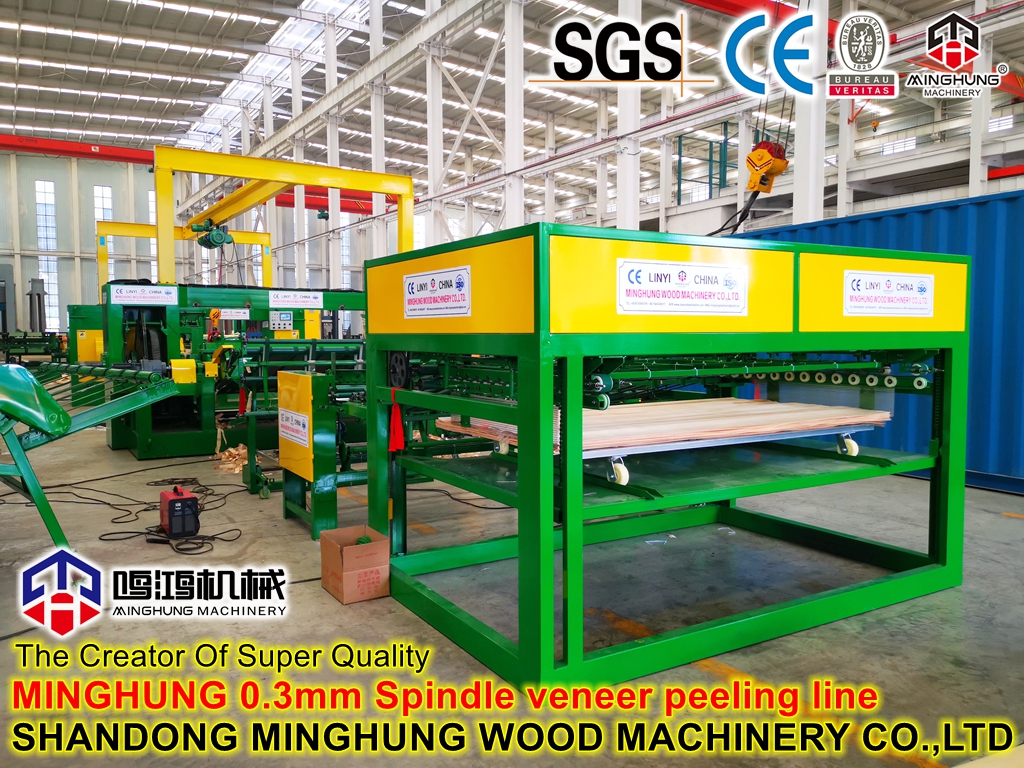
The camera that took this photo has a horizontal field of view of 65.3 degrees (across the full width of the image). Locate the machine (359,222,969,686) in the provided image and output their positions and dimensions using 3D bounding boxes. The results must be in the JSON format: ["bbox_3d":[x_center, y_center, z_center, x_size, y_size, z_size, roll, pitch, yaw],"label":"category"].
[{"bbox_3d":[0.925,0.239,4.895,3.064,2.000,1.984,-3,4,-31],"label":"machine"}]

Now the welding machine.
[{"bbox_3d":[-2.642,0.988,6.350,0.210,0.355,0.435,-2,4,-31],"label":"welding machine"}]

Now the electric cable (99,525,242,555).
[{"bbox_3d":[-2.630,1.160,6.090,1.070,0.045,0.870,0,4,0],"label":"electric cable"}]

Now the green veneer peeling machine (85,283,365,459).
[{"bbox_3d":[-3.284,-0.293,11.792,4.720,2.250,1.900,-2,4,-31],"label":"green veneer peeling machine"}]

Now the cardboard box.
[{"bbox_3d":[-0.946,1.084,4.815,0.285,0.342,0.388,-2,4,-31],"label":"cardboard box"}]

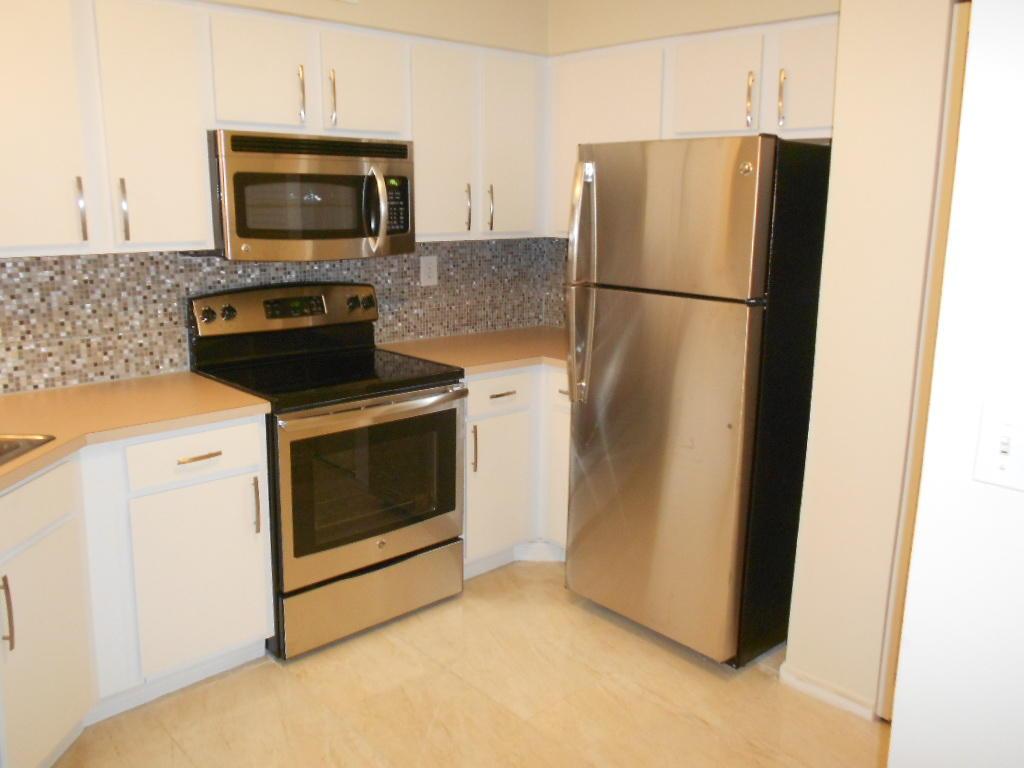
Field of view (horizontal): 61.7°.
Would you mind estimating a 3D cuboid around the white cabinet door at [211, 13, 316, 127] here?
[{"bbox_3d":[-0.832,-1.023,2.830,0.324,0.318,0.028,-10,17,-41],"label":"white cabinet door"}]

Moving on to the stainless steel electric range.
[{"bbox_3d":[-0.668,0.260,3.220,0.764,1.200,0.675,-11,17,-41],"label":"stainless steel electric range"}]

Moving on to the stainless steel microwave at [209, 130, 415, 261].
[{"bbox_3d":[-0.769,-0.682,3.110,0.760,0.409,0.425,-11,17,-41],"label":"stainless steel microwave"}]

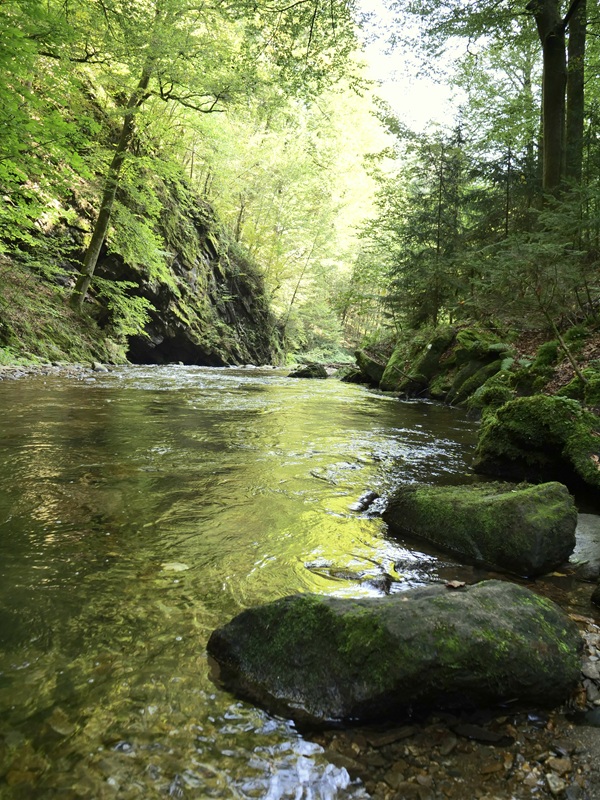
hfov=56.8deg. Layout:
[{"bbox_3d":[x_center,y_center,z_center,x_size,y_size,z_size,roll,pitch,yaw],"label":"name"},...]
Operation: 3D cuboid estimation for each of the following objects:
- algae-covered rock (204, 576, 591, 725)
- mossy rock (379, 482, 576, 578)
[{"bbox_3d":[0.330,0.845,2.071,1.250,0.380,0.600,0,6,4],"label":"algae-covered rock"},{"bbox_3d":[1.080,0.695,3.362,1.120,0.390,0.660,4,7,38],"label":"mossy rock"}]

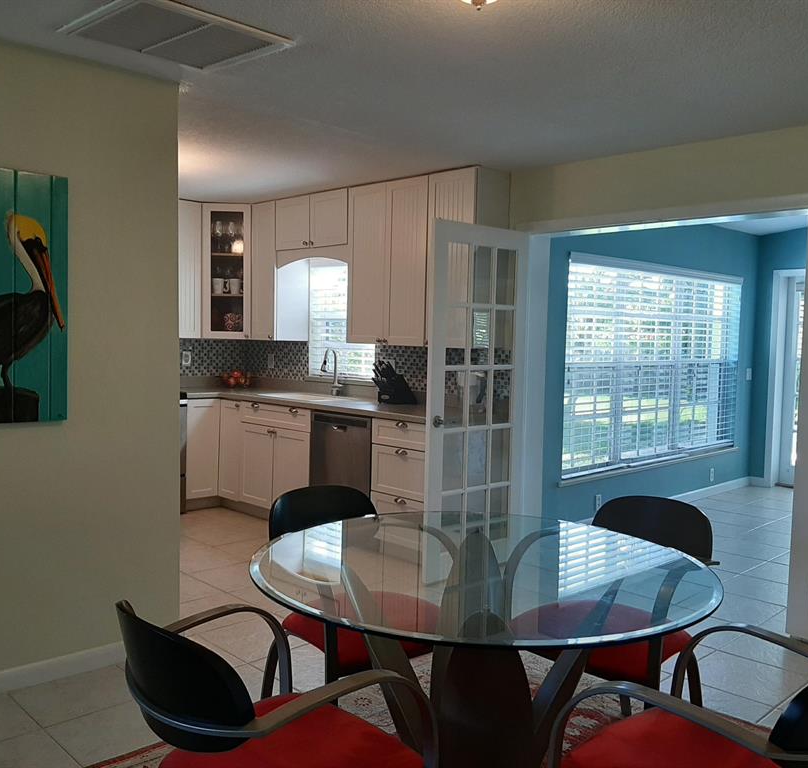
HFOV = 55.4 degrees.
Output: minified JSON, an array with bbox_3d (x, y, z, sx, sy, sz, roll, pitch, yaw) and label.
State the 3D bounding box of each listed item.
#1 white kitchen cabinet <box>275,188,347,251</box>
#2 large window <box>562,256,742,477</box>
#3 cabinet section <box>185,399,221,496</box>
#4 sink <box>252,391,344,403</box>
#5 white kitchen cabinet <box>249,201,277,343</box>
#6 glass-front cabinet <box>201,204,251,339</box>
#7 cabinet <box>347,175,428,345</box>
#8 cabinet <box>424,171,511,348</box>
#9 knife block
[{"bbox_3d":[-0.545,-1.186,5.703,0.773,0.384,0.375,5,5,42],"label":"white kitchen cabinet"},{"bbox_3d":[2.108,-0.150,6.113,0.090,1.460,3.000,5,5,43],"label":"large window"},{"bbox_3d":[-1.767,0.485,6.174,0.570,0.770,0.300,5,5,43],"label":"cabinet section"},{"bbox_3d":[-0.758,0.188,5.730,0.730,0.190,0.460,5,5,42],"label":"sink"},{"bbox_3d":[-0.961,-0.878,6.095,0.330,1.067,0.375,5,5,42],"label":"white kitchen cabinet"},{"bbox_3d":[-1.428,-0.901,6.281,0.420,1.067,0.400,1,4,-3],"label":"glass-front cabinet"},{"bbox_3d":[0.003,-0.800,5.221,0.729,1.067,0.375,5,5,42],"label":"cabinet"},{"bbox_3d":[0.410,-0.766,4.852,0.374,1.067,0.375,5,5,42],"label":"cabinet"},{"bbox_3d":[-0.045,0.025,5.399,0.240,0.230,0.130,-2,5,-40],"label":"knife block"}]

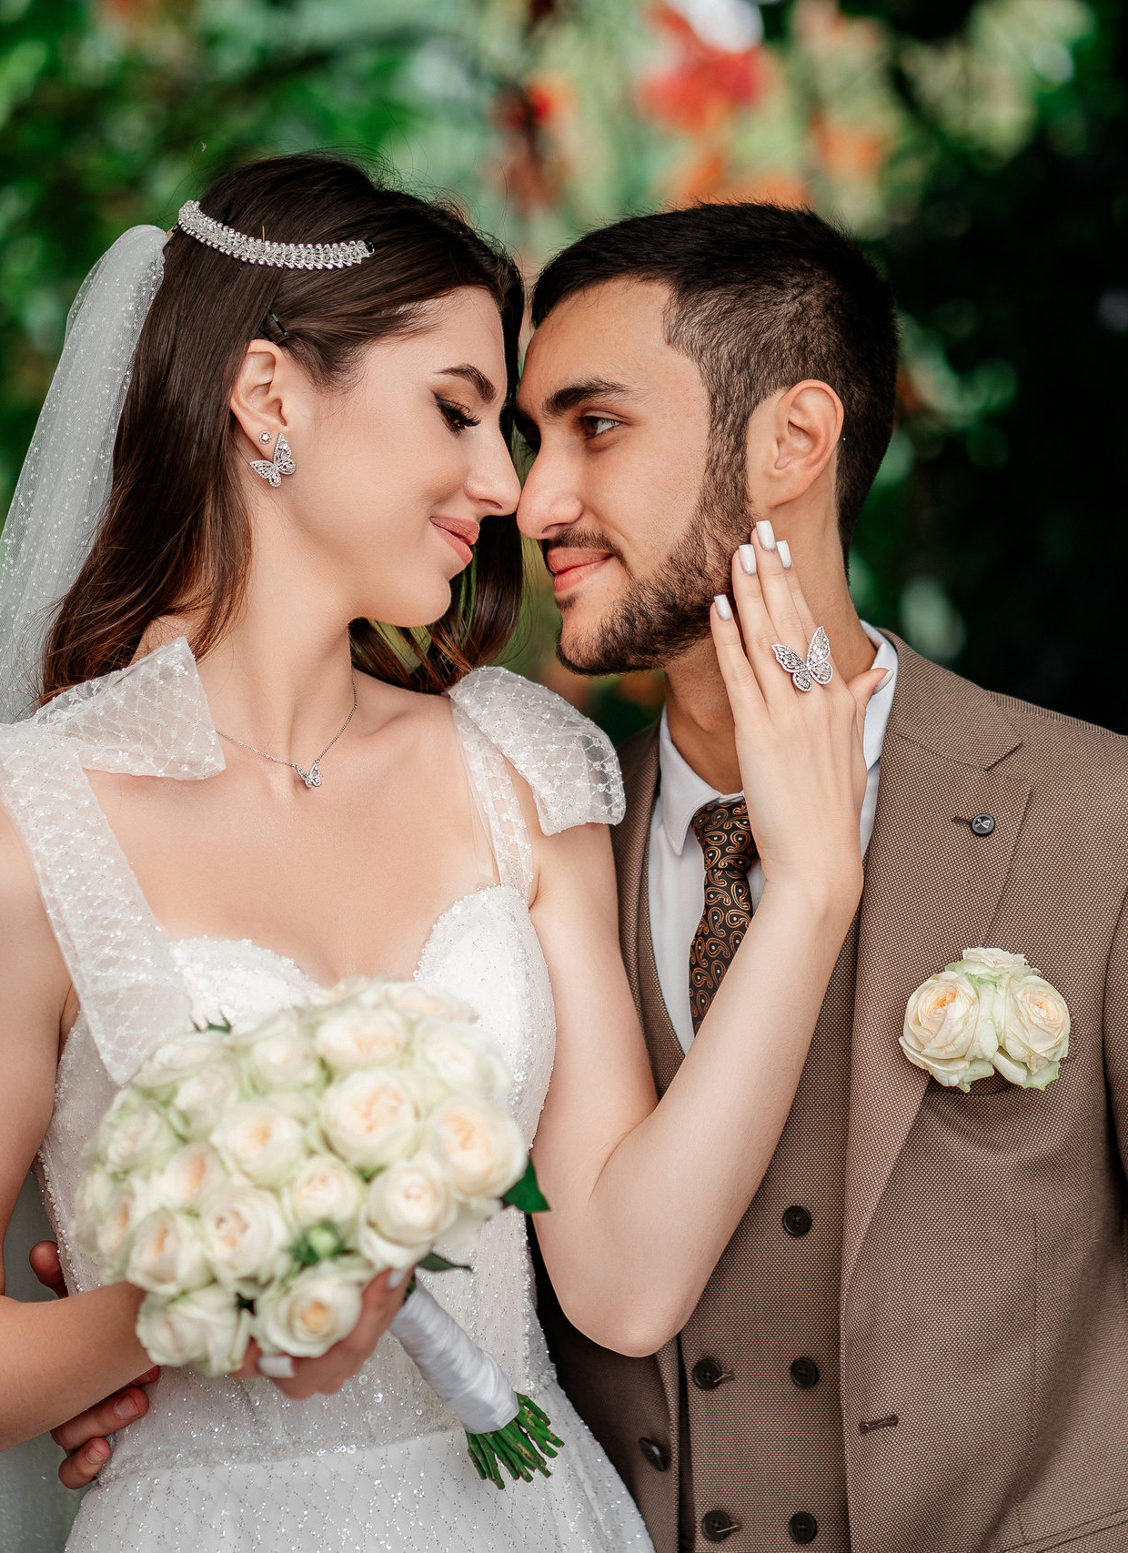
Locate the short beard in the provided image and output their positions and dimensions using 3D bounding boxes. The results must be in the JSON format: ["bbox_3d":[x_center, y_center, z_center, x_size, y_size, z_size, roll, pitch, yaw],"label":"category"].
[{"bbox_3d":[0.038,-0.109,2.820,0.095,0.115,0.135,-6,3,-30],"label":"short beard"}]

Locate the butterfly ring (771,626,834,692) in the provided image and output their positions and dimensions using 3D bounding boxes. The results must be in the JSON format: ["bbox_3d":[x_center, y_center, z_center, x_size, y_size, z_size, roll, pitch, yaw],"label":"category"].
[{"bbox_3d":[0.119,-0.058,2.740,0.029,0.029,0.020,-22,0,0],"label":"butterfly ring"}]

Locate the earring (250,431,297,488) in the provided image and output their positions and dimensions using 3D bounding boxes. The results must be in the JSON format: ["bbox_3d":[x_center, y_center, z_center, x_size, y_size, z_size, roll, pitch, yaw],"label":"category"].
[{"bbox_3d":[-0.146,-0.159,2.760,0.022,0.025,0.007,-24,0,8],"label":"earring"}]

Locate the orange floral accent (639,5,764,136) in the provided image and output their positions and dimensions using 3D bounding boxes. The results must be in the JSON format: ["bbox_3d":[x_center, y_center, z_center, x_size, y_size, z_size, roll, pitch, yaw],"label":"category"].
[{"bbox_3d":[0.130,-0.667,5.200,0.120,0.125,0.100,0,0,0],"label":"orange floral accent"}]

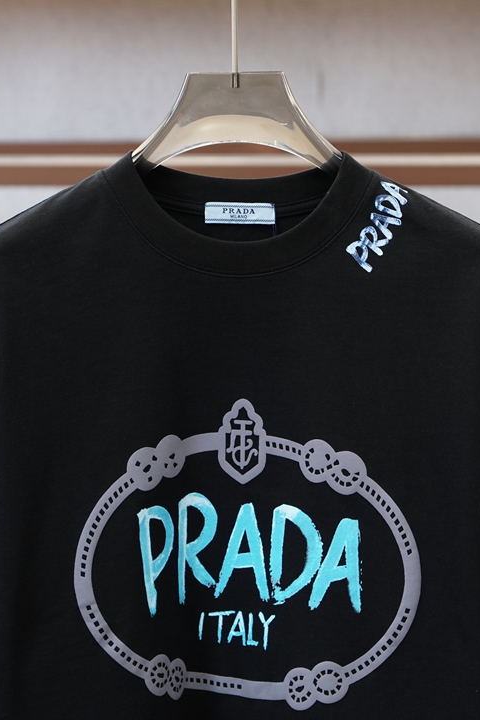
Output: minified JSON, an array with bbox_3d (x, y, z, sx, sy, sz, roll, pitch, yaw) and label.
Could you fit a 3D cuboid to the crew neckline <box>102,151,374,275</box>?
[{"bbox_3d":[-0.001,-0.128,2.220,0.235,0.108,0.100,0,3,0],"label":"crew neckline"}]

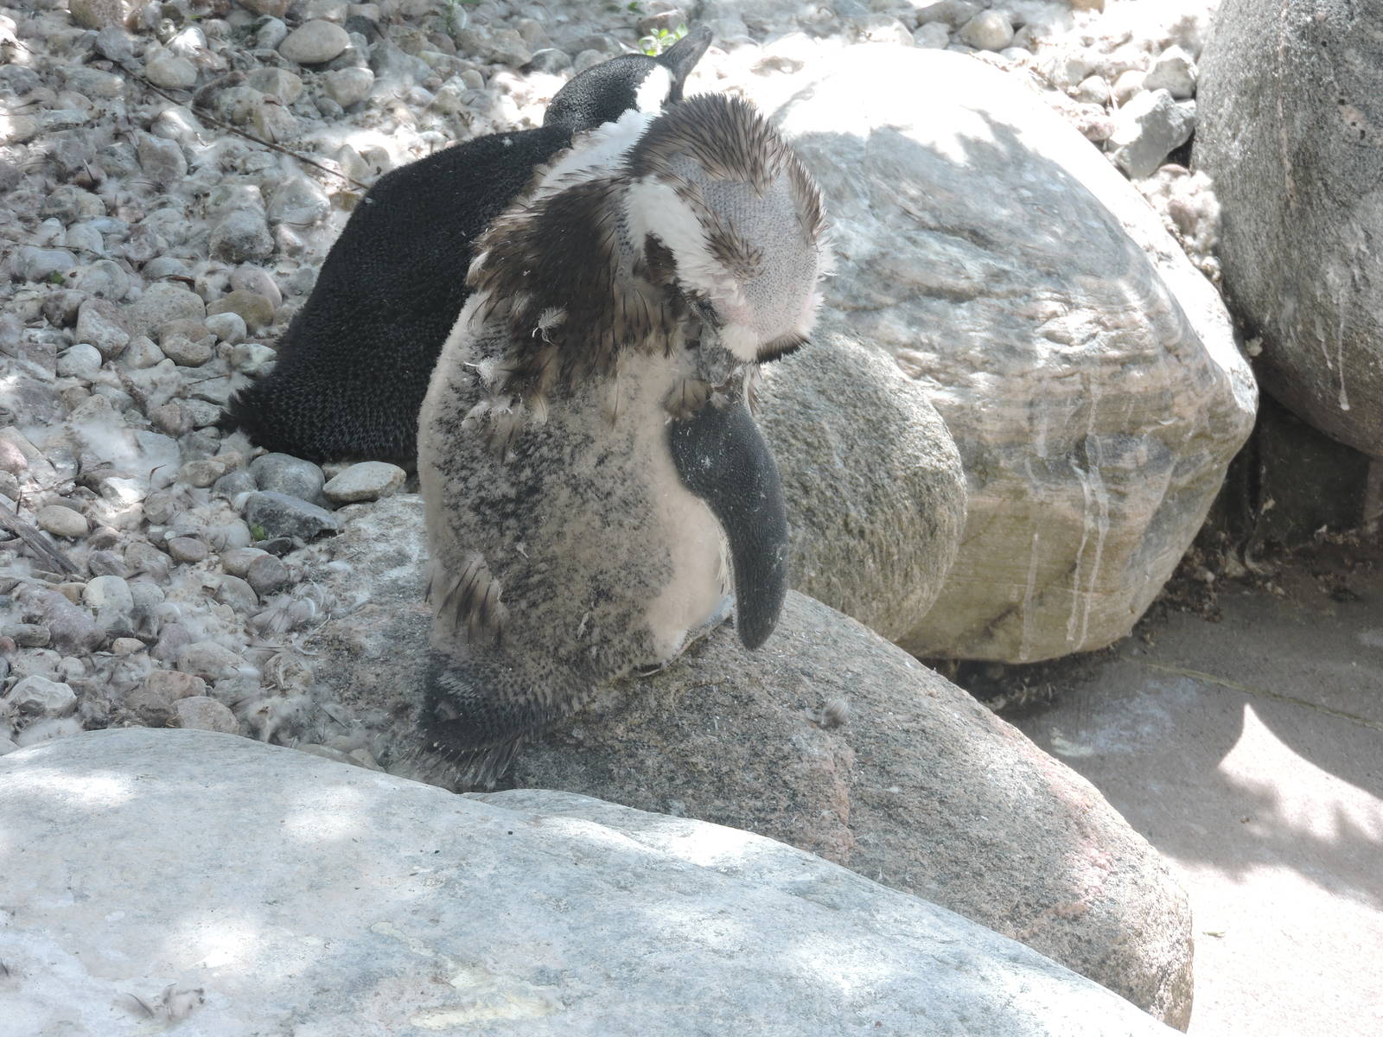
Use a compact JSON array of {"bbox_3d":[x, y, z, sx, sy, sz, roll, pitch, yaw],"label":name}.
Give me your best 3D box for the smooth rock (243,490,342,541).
[{"bbox_3d":[-0.299,-0.002,4.029,0.071,0.034,0.043,0,28,0],"label":"smooth rock"}]

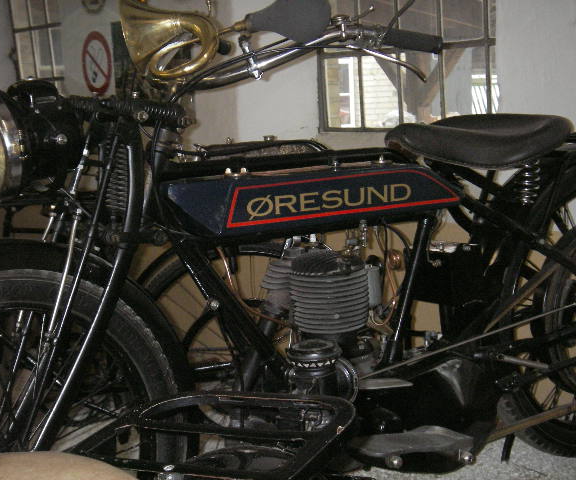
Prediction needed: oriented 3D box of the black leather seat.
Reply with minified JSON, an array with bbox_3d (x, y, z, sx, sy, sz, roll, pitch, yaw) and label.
[{"bbox_3d":[0.352,-0.198,2.201,0.400,0.100,0.310,-12,15,-34],"label":"black leather seat"}]

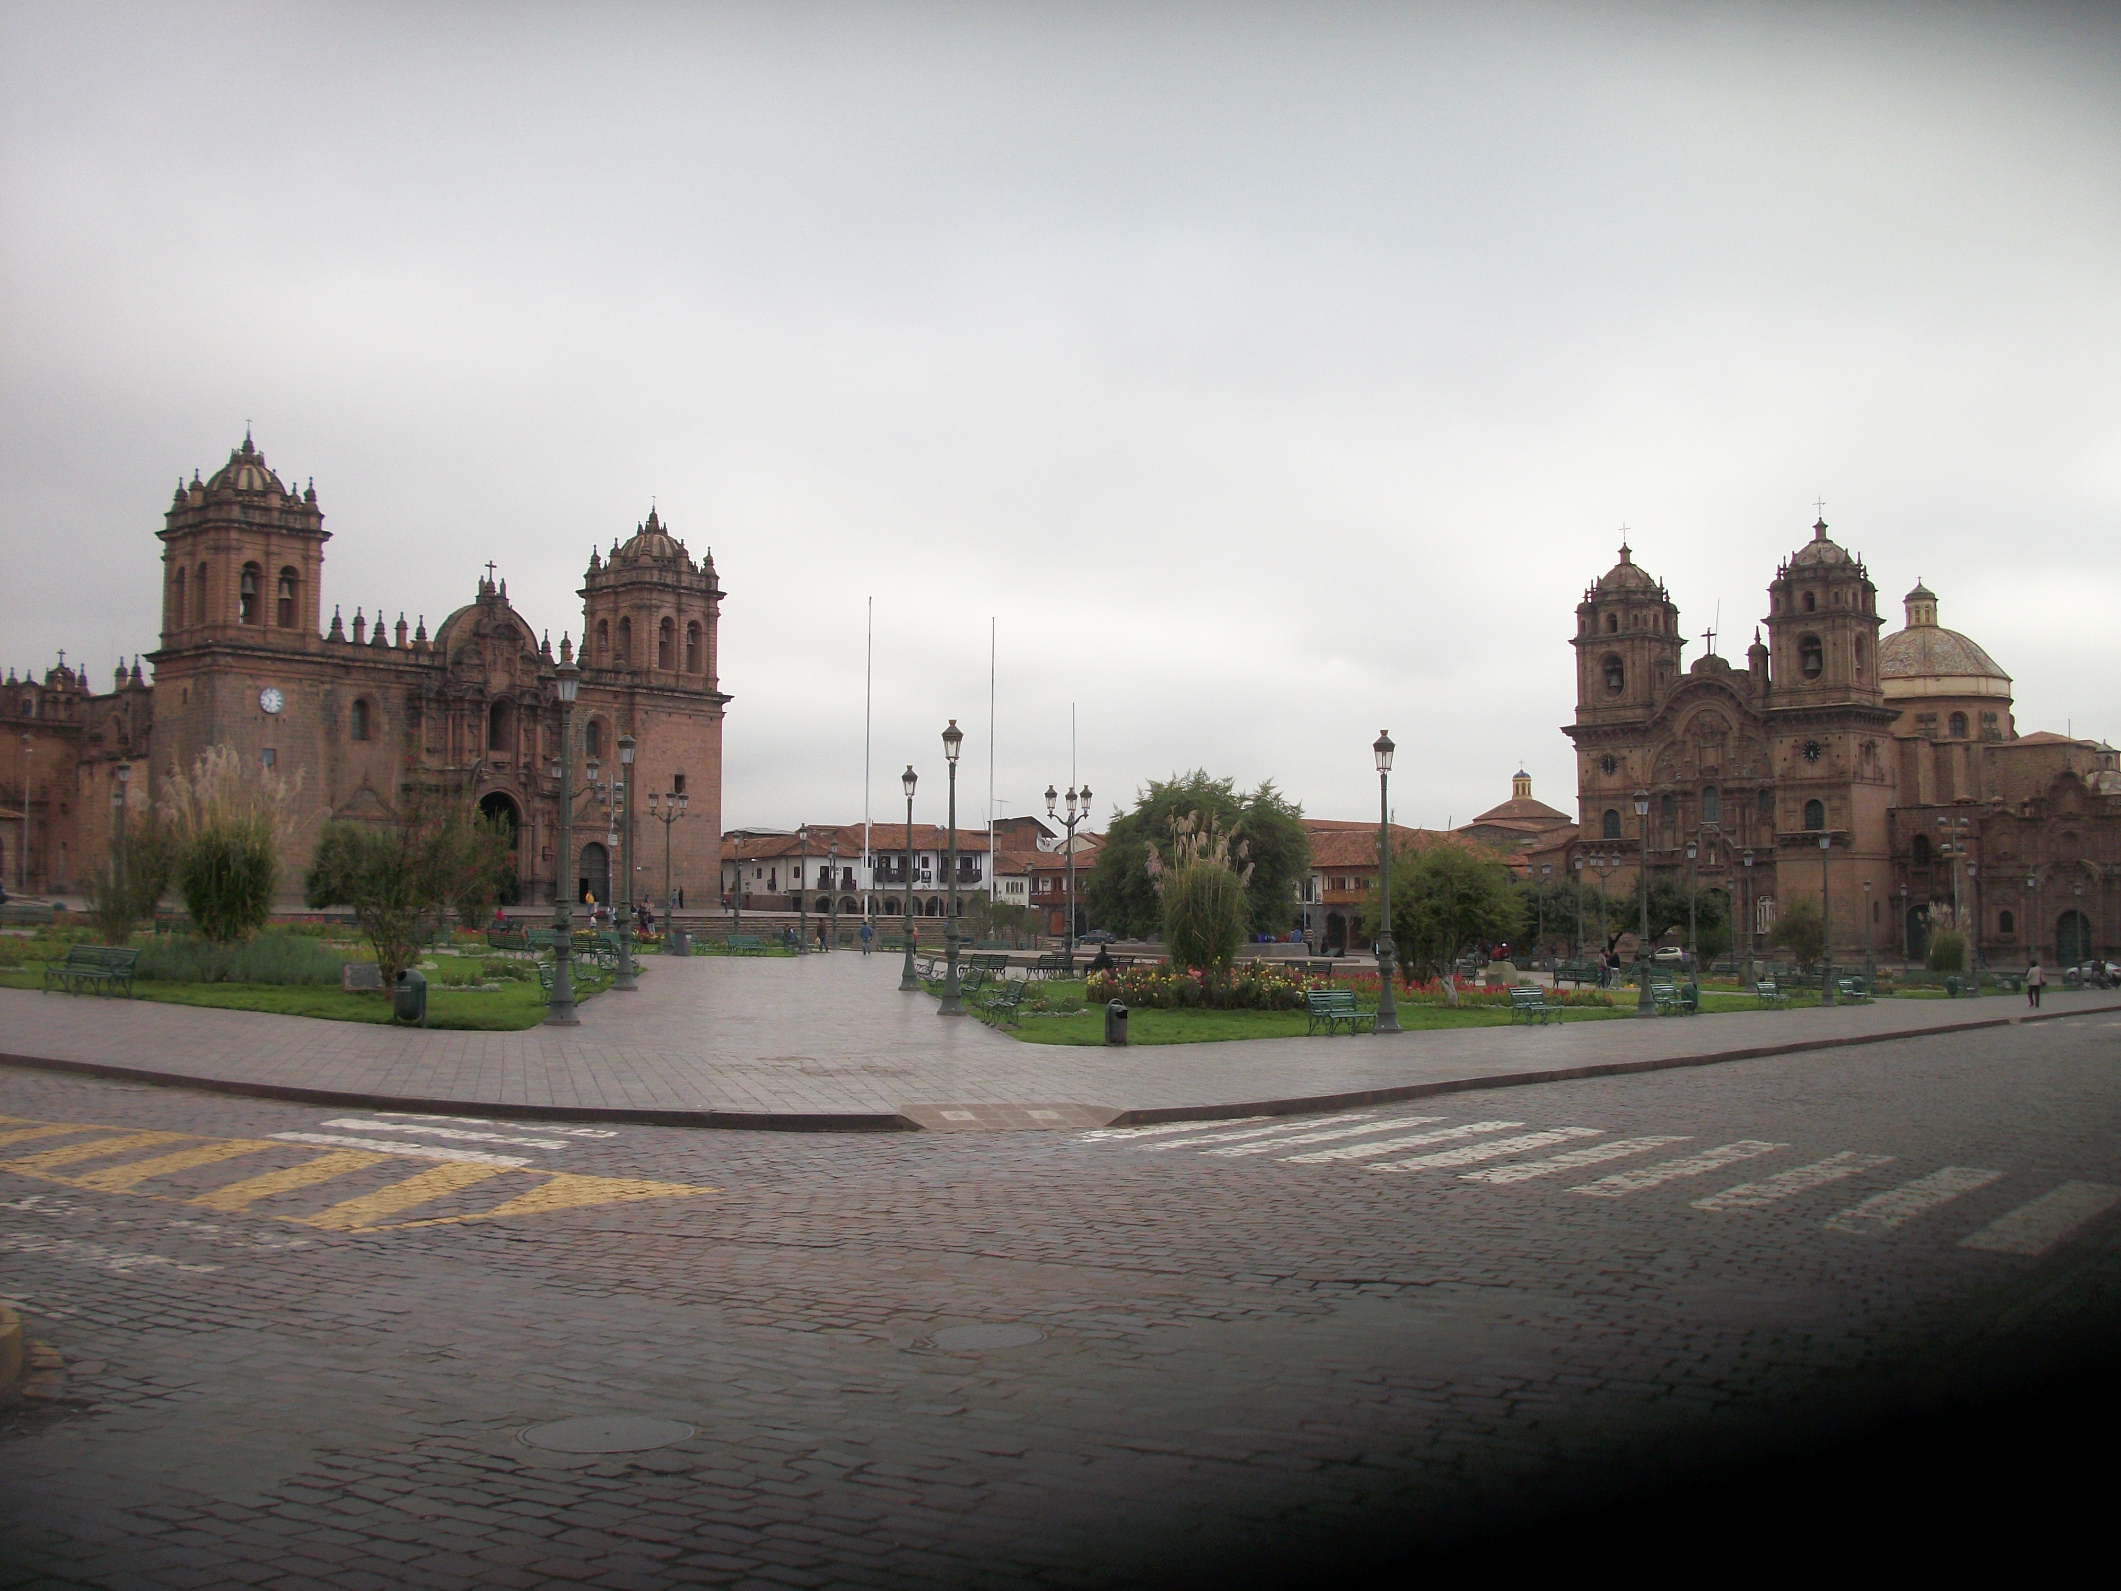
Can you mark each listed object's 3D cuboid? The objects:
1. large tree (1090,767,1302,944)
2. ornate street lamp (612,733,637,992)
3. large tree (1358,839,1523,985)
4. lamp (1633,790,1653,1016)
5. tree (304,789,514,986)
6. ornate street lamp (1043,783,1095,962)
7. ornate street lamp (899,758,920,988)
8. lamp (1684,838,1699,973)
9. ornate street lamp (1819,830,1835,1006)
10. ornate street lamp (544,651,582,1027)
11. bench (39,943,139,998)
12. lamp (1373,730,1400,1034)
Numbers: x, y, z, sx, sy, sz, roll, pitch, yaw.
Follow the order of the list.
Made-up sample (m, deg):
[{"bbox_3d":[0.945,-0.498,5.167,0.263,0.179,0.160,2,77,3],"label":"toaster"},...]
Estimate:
[{"bbox_3d":[7.730,3.912,122.000,12.630,10.460,11.500,0,-3,0],"label":"large tree"},{"bbox_3d":[-9.578,1.476,47.489,0.530,5.650,0.530,0,-3,0],"label":"ornate street lamp"},{"bbox_3d":[10.257,3.437,57.590,4.450,4.340,4.200,0,-3,0],"label":"large tree"},{"bbox_3d":[14.583,2.675,53.440,0.530,5.650,0.530,0,-3,0],"label":"lamp"},{"bbox_3d":[-12.086,1.830,39.801,3.910,3.870,3.500,0,-3,0],"label":"tree"},{"bbox_3d":[0.344,2.898,73.758,1.600,6.550,1.450,0,-3,0],"label":"ornate street lamp"},{"bbox_3d":[-3.756,2.070,53.797,0.530,5.650,0.530,0,-3,0],"label":"ornate street lamp"},{"bbox_3d":[23.356,4.506,79.179,0.530,5.650,0.530,0,-3,0],"label":"lamp"},{"bbox_3d":[24.840,3.976,69.424,0.530,5.650,0.530,0,-3,0],"label":"ornate street lamp"},{"bbox_3d":[-7.502,0.638,32.482,0.530,5.650,0.530,0,-3,0],"label":"ornate street lamp"},{"bbox_3d":[-16.625,3.019,36.827,1.850,0.840,0.650,-2,-4,33],"label":"bench"},{"bbox_3d":[6.127,1.592,40.093,0.530,5.650,0.530,0,-3,0],"label":"lamp"}]

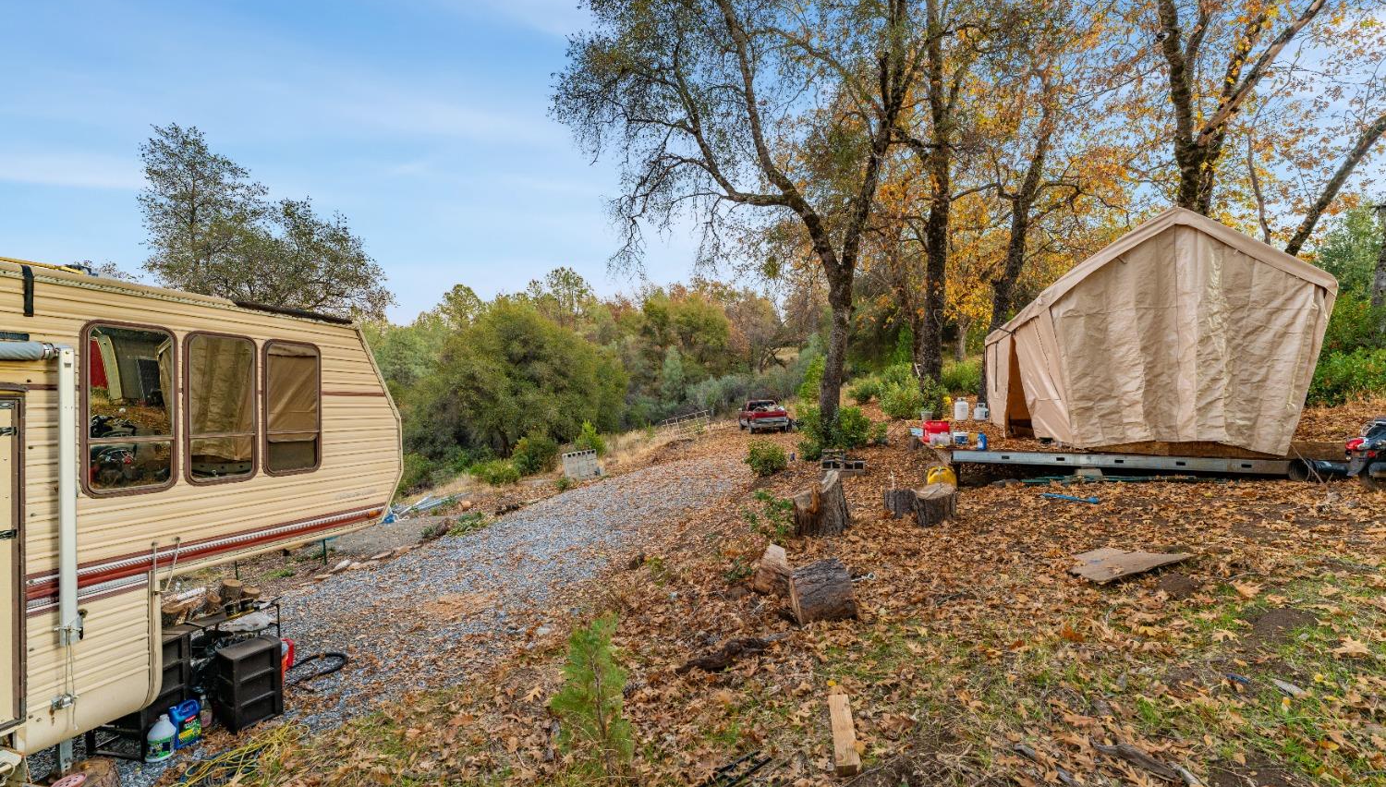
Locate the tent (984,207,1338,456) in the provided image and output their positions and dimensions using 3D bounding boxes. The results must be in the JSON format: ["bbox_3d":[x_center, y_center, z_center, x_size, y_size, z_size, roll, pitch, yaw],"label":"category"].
[{"bbox_3d":[7.500,-0.820,9.950,3.000,3.150,6.400,0,0,22],"label":"tent"}]

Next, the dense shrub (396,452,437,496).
[{"bbox_3d":[-6.980,2.000,13.500,1.150,1.100,1.100,0,0,-27],"label":"dense shrub"}]

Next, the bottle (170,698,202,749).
[{"bbox_3d":[-3.680,2.390,3.920,0.110,0.290,0.155,0,0,28],"label":"bottle"}]

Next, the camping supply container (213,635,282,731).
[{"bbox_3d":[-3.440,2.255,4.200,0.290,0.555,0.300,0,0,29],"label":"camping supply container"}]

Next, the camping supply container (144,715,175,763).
[{"bbox_3d":[-3.595,2.312,3.640,0.148,0.292,0.148,0,0,39],"label":"camping supply container"}]

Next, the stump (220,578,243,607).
[{"bbox_3d":[-5.906,2.566,6.900,0.210,0.290,0.210,0,0,-37],"label":"stump"}]

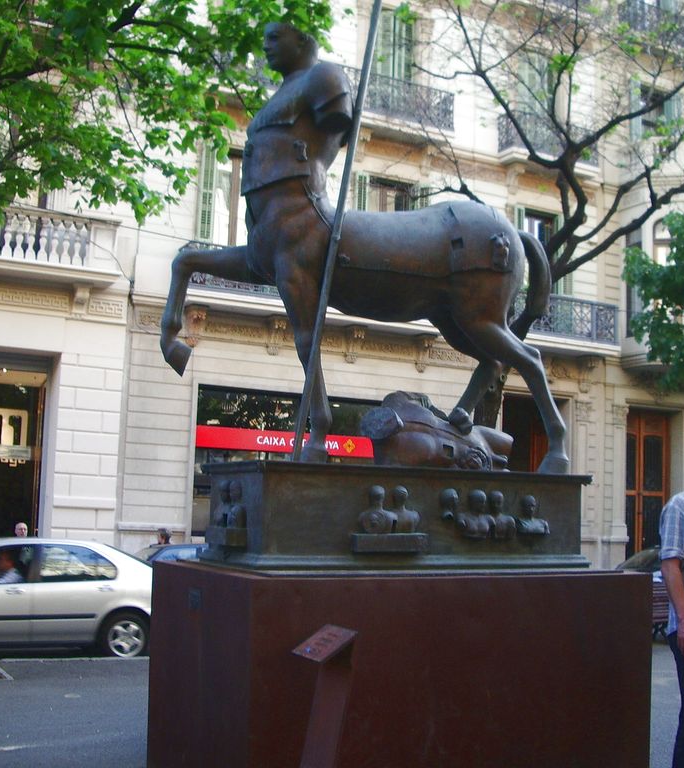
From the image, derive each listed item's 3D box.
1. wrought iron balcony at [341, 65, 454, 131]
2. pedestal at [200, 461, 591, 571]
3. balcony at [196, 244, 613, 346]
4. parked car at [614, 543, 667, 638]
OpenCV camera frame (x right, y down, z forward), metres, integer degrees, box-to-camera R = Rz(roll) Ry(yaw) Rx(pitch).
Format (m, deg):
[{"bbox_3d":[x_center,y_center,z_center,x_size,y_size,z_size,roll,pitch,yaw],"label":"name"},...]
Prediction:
[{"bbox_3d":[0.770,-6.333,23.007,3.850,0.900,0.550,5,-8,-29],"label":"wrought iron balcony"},{"bbox_3d":[0.306,0.692,5.340,1.930,0.475,0.730,5,-8,-29],"label":"pedestal"},{"bbox_3d":[1.775,-1.833,23.014,11.160,0.940,0.650,5,-8,-29],"label":"balcony"},{"bbox_3d":[6.090,3.864,19.777,4.200,1.460,1.720,5,-8,-29],"label":"parked car"}]

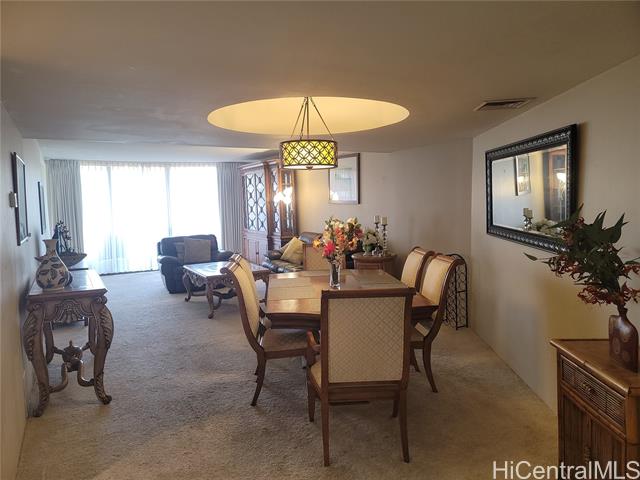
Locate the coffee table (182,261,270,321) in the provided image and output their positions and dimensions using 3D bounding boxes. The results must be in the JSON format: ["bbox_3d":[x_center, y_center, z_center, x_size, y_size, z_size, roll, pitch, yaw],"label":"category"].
[{"bbox_3d":[-1.401,0.691,6.790,0.920,0.510,1.400,-4,5,-30],"label":"coffee table"}]

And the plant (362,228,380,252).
[{"bbox_3d":[0.730,0.014,6.550,0.260,0.330,0.250,-1,5,-5],"label":"plant"}]

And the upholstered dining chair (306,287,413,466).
[{"bbox_3d":[0.246,0.727,2.709,0.590,1.030,0.720,-1,5,-4],"label":"upholstered dining chair"}]

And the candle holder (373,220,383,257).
[{"bbox_3d":[0.861,-0.044,6.921,0.115,0.526,0.115,-1,5,-6],"label":"candle holder"}]

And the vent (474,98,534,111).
[{"bbox_3d":[1.390,-1.028,3.508,0.370,0.030,0.410,0,5,3],"label":"vent"}]

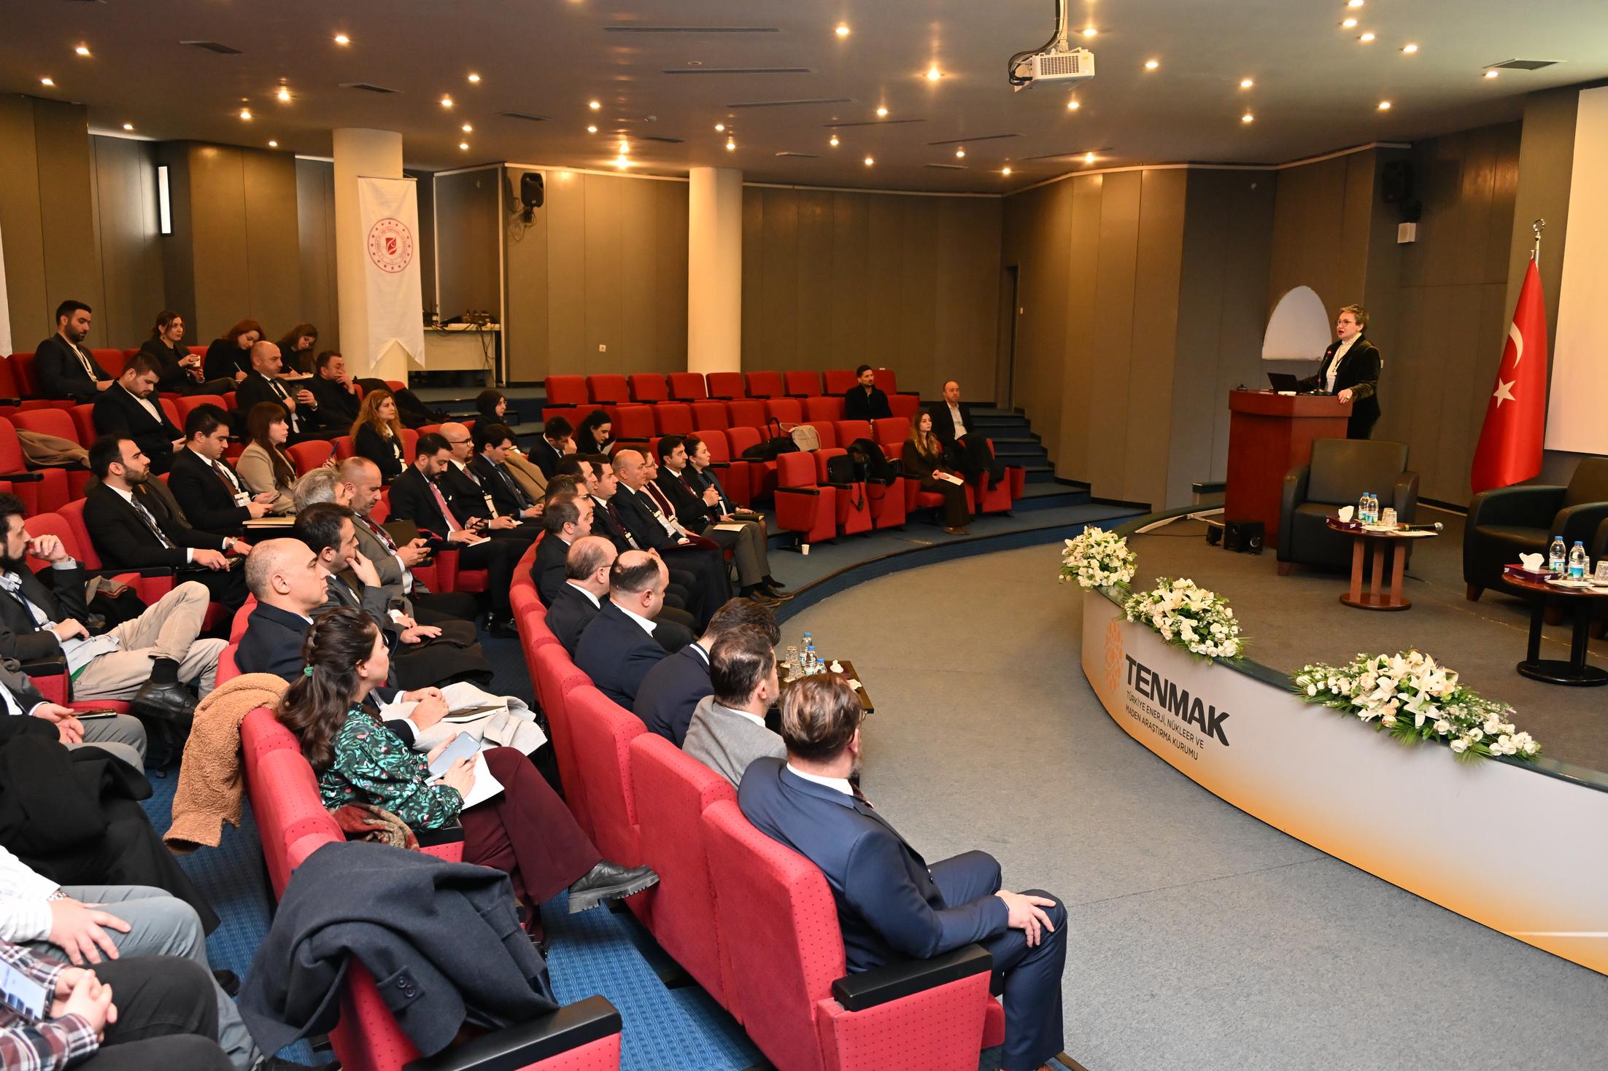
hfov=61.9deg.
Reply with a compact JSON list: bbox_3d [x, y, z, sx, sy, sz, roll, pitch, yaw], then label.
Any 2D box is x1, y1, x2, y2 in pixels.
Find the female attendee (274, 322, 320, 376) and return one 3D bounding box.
[{"bbox_3d":[-3.977,-1.180,10.882,0.850,1.074,0.500,3,9,16],"label":"female attendee"}]

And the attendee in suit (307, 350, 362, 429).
[{"bbox_3d":[-3.268,-0.796,10.032,0.900,1.153,0.580,3,9,13],"label":"attendee in suit"}]

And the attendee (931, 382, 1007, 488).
[{"bbox_3d":[1.859,-1.149,15.960,0.560,1.300,0.850,-5,10,-32],"label":"attendee"}]

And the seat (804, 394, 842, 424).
[{"bbox_3d":[0.411,-1.138,15.524,0.604,0.871,0.554,-7,12,-43],"label":"seat"}]

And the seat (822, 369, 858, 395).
[{"bbox_3d":[0.619,-1.618,16.940,0.604,0.871,0.554,-6,11,-37],"label":"seat"}]

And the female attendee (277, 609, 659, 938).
[{"bbox_3d":[-0.891,0.692,3.752,1.030,1.090,0.540,-4,10,-29],"label":"female attendee"}]

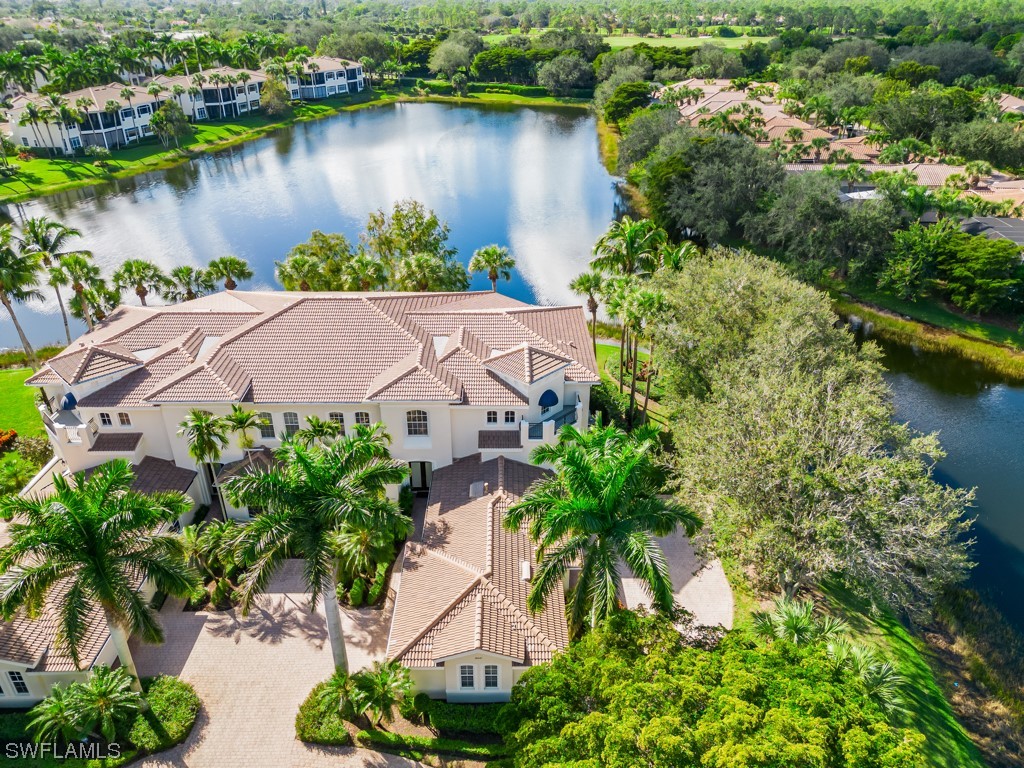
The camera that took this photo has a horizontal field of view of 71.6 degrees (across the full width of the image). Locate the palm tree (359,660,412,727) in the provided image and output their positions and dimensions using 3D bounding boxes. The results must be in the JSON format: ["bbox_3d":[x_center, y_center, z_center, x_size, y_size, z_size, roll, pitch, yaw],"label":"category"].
[{"bbox_3d":[-5.300,13.260,29.662,2.250,2.850,2.200,0,29,0],"label":"palm tree"}]

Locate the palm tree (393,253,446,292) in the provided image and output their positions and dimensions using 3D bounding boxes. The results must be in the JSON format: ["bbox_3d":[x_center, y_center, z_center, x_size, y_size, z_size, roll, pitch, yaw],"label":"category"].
[{"bbox_3d":[-7.426,-6.224,58.929,4.190,9.760,4.190,0,30,0],"label":"palm tree"}]

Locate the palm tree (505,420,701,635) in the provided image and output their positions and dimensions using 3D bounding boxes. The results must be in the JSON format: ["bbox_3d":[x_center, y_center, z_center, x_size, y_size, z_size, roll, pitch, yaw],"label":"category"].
[{"bbox_3d":[3.450,8.530,29.295,7.300,11.500,7.100,0,29,0],"label":"palm tree"}]

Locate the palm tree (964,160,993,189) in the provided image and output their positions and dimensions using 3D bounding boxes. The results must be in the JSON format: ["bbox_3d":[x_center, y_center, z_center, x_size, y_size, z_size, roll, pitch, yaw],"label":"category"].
[{"bbox_3d":[62.528,-25.890,95.578,3.720,8.180,3.720,0,30,0],"label":"palm tree"}]

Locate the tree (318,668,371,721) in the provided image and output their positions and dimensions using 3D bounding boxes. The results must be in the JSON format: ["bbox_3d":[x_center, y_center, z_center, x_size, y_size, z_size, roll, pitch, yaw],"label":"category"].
[{"bbox_3d":[-7.050,13.267,30.065,2.200,2.450,2.100,0,29,0],"label":"tree"}]

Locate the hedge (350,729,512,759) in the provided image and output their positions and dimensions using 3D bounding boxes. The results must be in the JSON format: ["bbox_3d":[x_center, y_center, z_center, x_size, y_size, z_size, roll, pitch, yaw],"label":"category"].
[{"bbox_3d":[-3.488,16.031,31.698,6.677,0.548,0.797,2,29,4],"label":"hedge"}]

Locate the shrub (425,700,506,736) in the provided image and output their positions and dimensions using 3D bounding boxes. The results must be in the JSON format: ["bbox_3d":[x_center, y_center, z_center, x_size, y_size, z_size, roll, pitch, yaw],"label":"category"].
[{"bbox_3d":[-2.048,15.320,32.672,3.688,0.847,1.096,0,29,0],"label":"shrub"}]

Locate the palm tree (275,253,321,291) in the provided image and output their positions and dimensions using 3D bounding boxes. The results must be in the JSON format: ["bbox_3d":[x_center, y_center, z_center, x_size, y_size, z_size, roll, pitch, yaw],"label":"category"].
[{"bbox_3d":[-19.135,-6.725,64.076,3.986,9.767,3.986,0,29,0],"label":"palm tree"}]

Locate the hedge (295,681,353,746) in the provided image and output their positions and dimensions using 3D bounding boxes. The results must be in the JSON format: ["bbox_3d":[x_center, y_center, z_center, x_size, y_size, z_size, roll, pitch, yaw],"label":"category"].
[{"bbox_3d":[-8.000,14.023,30.194,2.400,1.000,2.300,0,29,0],"label":"hedge"}]

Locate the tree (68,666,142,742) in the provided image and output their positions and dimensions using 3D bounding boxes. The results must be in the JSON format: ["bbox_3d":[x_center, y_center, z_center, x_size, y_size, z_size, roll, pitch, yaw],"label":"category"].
[{"bbox_3d":[-17.277,13.915,30.366,3.000,2.900,3.000,0,30,0],"label":"tree"}]

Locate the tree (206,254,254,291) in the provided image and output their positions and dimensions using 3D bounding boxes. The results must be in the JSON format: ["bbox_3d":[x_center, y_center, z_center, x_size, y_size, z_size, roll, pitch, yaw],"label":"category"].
[{"bbox_3d":[-22.000,-5.541,57.390,3.600,9.200,3.600,0,29,0],"label":"tree"}]

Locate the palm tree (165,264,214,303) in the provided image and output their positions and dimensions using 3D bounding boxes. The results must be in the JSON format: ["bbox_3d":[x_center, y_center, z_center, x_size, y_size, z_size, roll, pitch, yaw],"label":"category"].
[{"bbox_3d":[-25.400,-5.234,57.558,3.700,8.500,3.700,0,29,0],"label":"palm tree"}]

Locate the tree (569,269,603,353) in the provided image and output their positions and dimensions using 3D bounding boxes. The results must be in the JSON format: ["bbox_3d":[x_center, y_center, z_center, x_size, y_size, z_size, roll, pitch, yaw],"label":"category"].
[{"bbox_3d":[6.478,-5.264,61.807,3.189,9.269,3.090,0,29,0],"label":"tree"}]

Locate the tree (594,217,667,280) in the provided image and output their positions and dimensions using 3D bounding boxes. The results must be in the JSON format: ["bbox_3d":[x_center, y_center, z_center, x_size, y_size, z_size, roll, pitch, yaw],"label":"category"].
[{"bbox_3d":[8.928,-6.905,56.785,5.500,13.170,5.500,0,30,0],"label":"tree"}]

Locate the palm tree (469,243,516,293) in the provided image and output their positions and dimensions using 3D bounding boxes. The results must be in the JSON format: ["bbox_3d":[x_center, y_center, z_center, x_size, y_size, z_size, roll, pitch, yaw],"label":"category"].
[{"bbox_3d":[-1.844,-7.369,64.633,3.986,10.664,3.986,0,29,0],"label":"palm tree"}]

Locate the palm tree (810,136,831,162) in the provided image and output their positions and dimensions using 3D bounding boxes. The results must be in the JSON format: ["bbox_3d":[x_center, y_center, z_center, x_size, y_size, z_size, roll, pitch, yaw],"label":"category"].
[{"bbox_3d":[56.373,-40.977,129.740,3.488,7.076,3.488,0,29,0],"label":"palm tree"}]

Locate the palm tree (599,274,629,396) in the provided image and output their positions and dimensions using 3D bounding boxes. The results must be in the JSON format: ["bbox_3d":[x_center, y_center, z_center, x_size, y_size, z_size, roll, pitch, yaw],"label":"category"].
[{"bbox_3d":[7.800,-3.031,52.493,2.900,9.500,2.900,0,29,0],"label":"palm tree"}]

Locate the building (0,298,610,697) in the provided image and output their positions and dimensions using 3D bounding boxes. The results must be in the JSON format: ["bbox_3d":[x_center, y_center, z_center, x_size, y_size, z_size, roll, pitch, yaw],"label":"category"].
[{"bbox_3d":[-12.607,2.427,45.796,36.277,11.062,34.084,0,29,0],"label":"building"}]

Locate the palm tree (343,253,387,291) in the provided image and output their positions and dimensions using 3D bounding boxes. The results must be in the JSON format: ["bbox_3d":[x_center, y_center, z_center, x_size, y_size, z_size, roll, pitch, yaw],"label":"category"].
[{"bbox_3d":[-11.968,-6.233,58.933,3.710,9.750,3.710,0,30,0],"label":"palm tree"}]

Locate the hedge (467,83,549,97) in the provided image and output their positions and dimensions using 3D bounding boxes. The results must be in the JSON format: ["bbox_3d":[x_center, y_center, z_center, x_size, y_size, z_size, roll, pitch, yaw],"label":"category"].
[{"bbox_3d":[-1.000,-91.304,221.119,25.500,2.400,2.000,9,30,16],"label":"hedge"}]

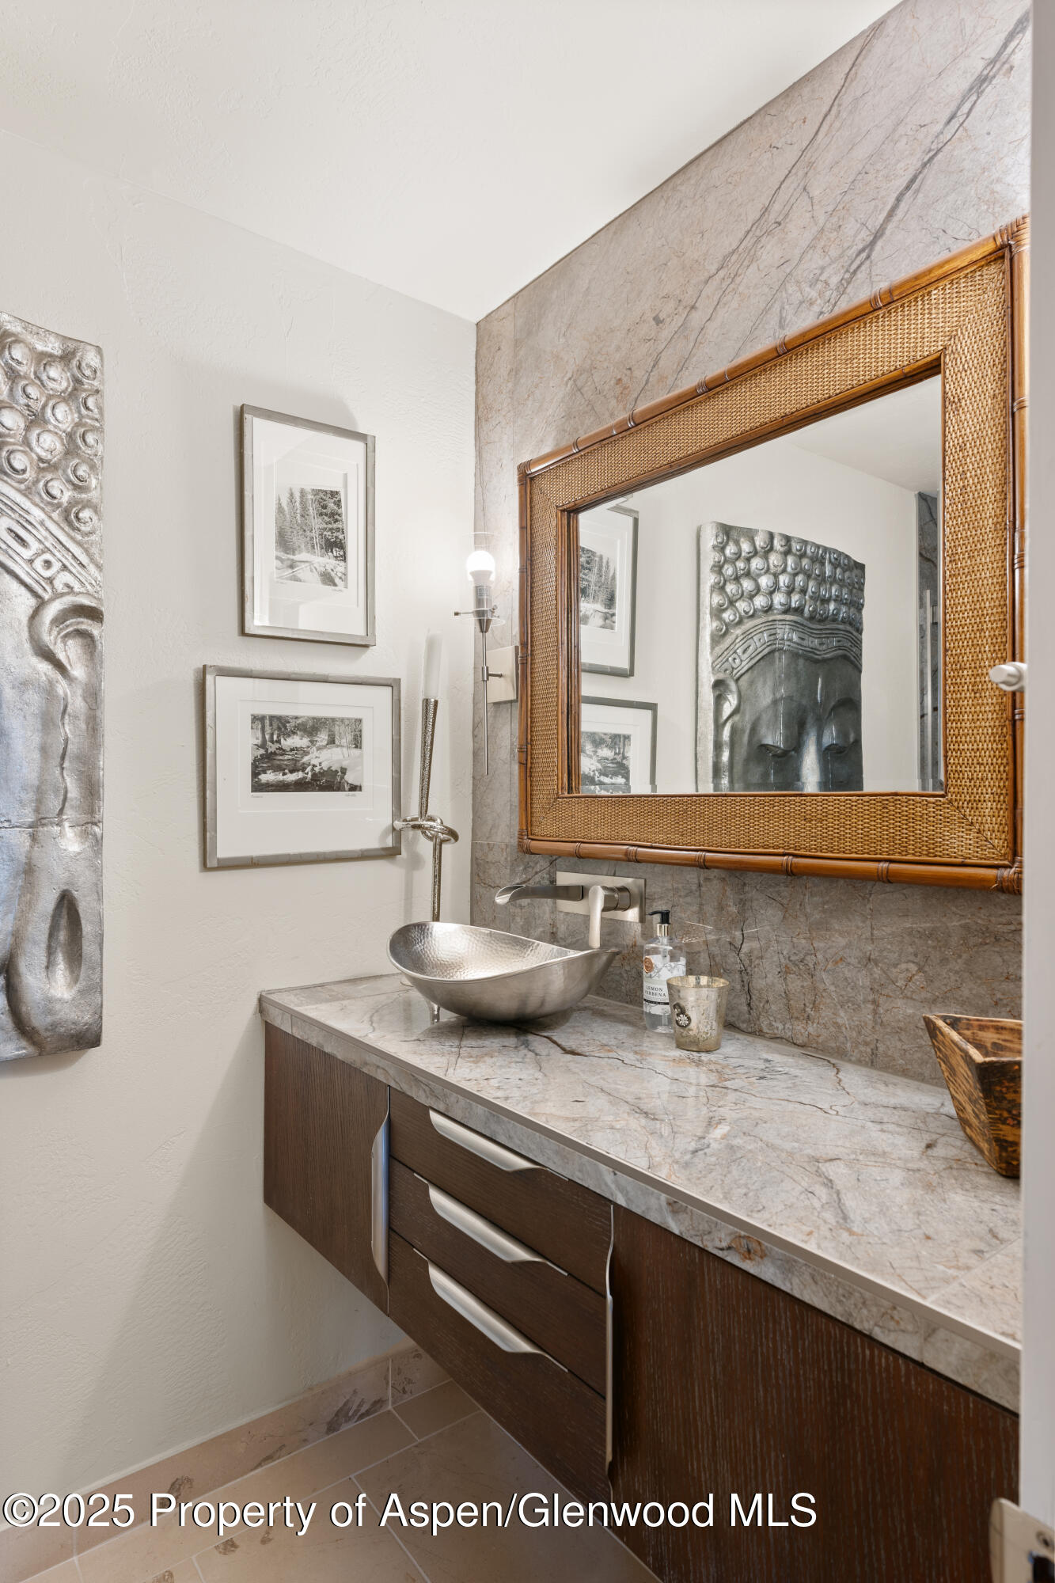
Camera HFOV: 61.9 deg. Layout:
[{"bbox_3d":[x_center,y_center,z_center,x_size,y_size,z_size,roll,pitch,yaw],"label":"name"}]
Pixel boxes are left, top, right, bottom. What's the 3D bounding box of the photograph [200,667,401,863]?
[{"bbox_3d":[-0.441,-0.049,1.771,0.410,0.380,0.021,0,0,-38],"label":"photograph"}]

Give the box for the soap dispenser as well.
[{"bbox_3d":[0.227,0.296,1.468,0.071,0.196,0.069,0,0,0],"label":"soap dispenser"}]

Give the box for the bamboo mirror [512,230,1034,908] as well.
[{"bbox_3d":[0.295,-0.284,1.466,0.042,0.825,1.020,0,0,-38],"label":"bamboo mirror"}]

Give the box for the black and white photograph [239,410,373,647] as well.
[{"bbox_3d":[-0.437,-0.524,1.778,0.277,0.438,0.021,0,0,-38],"label":"black and white photograph"}]

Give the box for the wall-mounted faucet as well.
[{"bbox_3d":[0.059,0.225,1.622,0.207,0.122,0.230,0,0,-38],"label":"wall-mounted faucet"}]

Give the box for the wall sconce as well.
[{"bbox_3d":[-0.083,-0.292,1.885,0.120,0.500,0.100,0,0,-38],"label":"wall sconce"}]

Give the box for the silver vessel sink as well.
[{"bbox_3d":[-0.041,0.322,1.558,0.350,0.146,0.480,0,0,-44],"label":"silver vessel sink"}]

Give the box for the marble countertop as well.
[{"bbox_3d":[0.131,0.416,1.293,0.505,0.046,1.475,0,0,-38],"label":"marble countertop"}]

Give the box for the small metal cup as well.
[{"bbox_3d":[0.264,0.344,1.354,0.094,0.100,0.094,0,0,0],"label":"small metal cup"}]

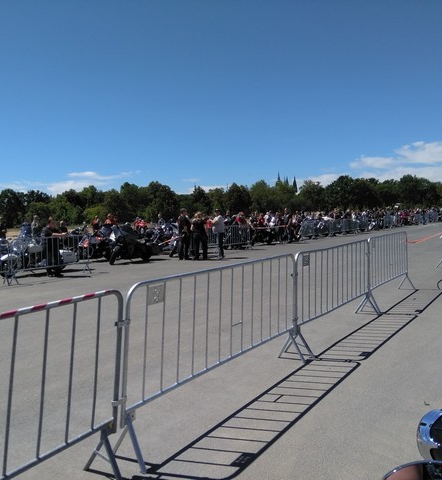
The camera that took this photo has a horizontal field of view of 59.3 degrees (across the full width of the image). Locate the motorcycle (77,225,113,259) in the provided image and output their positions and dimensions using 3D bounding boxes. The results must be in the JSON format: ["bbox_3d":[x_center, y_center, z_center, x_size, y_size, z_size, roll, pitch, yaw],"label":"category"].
[{"bbox_3d":[-4.686,0.121,14.500,2.200,1.320,0.850,1,4,38],"label":"motorcycle"}]

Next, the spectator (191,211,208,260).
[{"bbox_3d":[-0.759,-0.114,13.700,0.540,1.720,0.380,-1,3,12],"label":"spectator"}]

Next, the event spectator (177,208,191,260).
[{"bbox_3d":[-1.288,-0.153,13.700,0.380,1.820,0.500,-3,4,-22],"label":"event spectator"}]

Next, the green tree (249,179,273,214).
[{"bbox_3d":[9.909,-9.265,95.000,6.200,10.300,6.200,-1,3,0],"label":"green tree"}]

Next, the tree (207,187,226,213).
[{"bbox_3d":[-1.230,-8.940,96.723,4.500,8.820,4.500,-1,4,-1],"label":"tree"}]

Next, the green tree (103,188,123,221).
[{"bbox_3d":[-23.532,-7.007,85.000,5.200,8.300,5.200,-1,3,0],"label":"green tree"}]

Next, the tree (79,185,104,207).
[{"bbox_3d":[-30.799,-8.256,91.694,5.690,9.740,5.690,-3,4,-18],"label":"tree"}]

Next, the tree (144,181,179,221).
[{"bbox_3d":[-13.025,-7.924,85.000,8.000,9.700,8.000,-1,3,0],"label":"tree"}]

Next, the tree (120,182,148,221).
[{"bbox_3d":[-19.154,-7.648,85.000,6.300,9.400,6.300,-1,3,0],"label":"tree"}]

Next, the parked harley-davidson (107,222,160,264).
[{"bbox_3d":[-3.058,0.096,13.457,2.200,1.360,0.850,-5,5,-42],"label":"parked harley-davidson"}]

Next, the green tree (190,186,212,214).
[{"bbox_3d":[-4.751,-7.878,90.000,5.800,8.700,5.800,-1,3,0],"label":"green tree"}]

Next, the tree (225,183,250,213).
[{"bbox_3d":[4.256,-9.512,96.696,6.490,9.660,6.490,-1,4,3],"label":"tree"}]

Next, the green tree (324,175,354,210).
[{"bbox_3d":[30.127,-11.155,99.651,7.730,11.120,7.730,0,4,17],"label":"green tree"}]

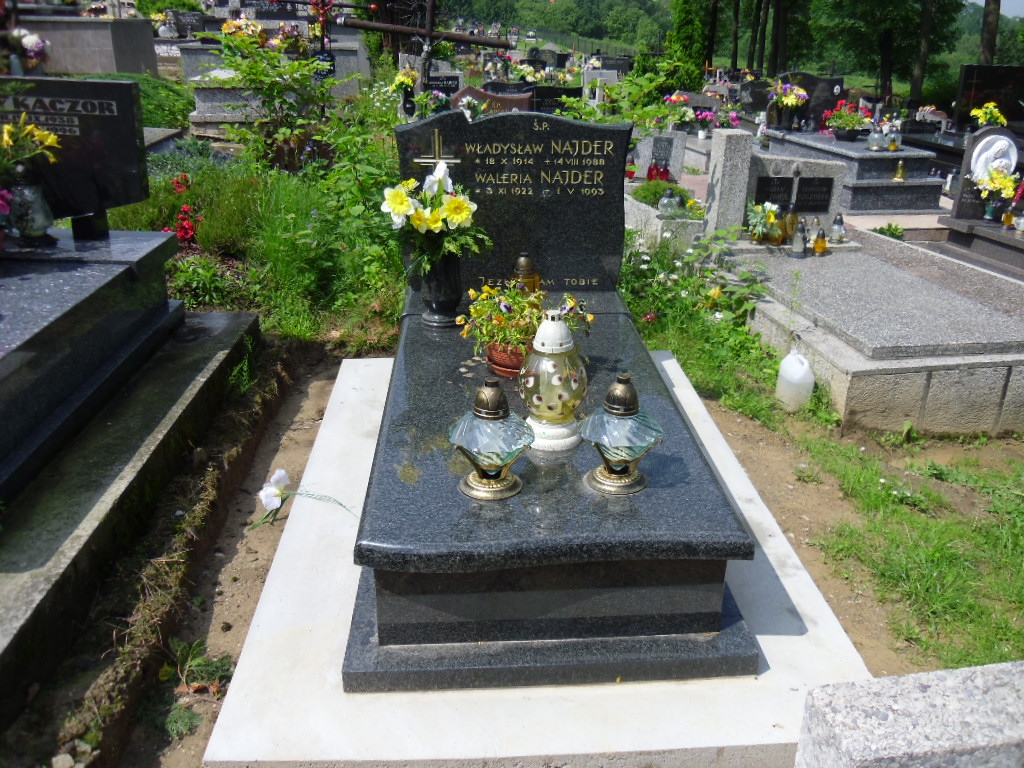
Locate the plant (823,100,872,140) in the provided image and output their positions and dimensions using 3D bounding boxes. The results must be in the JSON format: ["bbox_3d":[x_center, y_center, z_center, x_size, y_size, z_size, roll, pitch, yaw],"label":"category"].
[{"bbox_3d":[3.348,-2.629,9.150,0.484,0.365,0.426,7,23,18],"label":"plant"}]

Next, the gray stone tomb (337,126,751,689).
[{"bbox_3d":[0.047,-0.193,2.900,0.980,1.137,2.087,-1,22,-3],"label":"gray stone tomb"}]

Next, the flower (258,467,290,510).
[{"bbox_3d":[-0.787,0.349,3.038,0.090,0.095,0.100,-6,23,-15],"label":"flower"}]

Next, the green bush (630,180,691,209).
[{"bbox_3d":[1.231,-1.566,7.600,0.470,0.240,0.430,-3,21,-7],"label":"green bush"}]

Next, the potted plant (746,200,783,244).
[{"bbox_3d":[1.575,-1.017,5.720,0.210,0.245,0.200,-3,21,-7],"label":"potted plant"}]

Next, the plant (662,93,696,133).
[{"bbox_3d":[2.228,-3.605,12.200,0.440,0.510,0.400,-3,21,-7],"label":"plant"}]

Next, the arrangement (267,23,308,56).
[{"bbox_3d":[-2.277,-3.494,9.300,0.413,0.331,0.331,-5,22,-12],"label":"arrangement"}]

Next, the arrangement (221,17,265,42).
[{"bbox_3d":[-2.733,-3.595,9.300,0.433,0.254,0.346,-6,22,-14],"label":"arrangement"}]

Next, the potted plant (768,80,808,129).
[{"bbox_3d":[3.106,-3.134,10.300,0.430,0.520,0.380,-3,21,-7],"label":"potted plant"}]

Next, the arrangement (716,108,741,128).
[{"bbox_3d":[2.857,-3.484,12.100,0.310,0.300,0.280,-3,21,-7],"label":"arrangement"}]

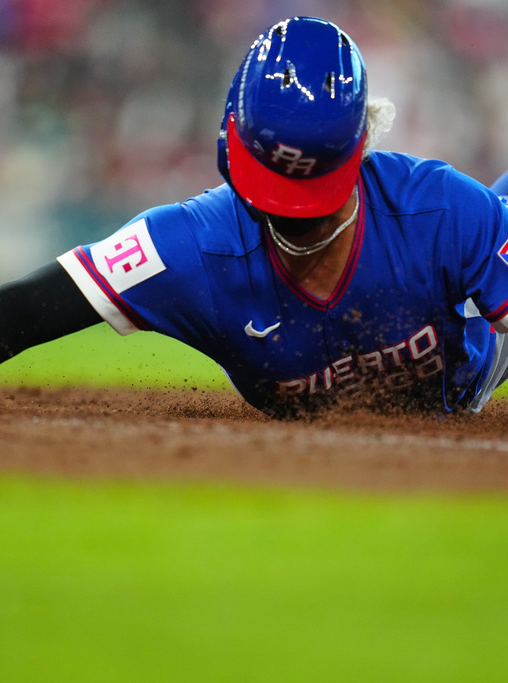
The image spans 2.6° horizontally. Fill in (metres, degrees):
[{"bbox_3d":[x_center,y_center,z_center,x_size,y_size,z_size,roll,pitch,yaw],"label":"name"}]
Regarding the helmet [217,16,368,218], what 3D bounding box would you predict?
[{"bbox_3d":[0.064,-0.347,17.850,0.225,0.295,0.240,7,-25,1],"label":"helmet"}]

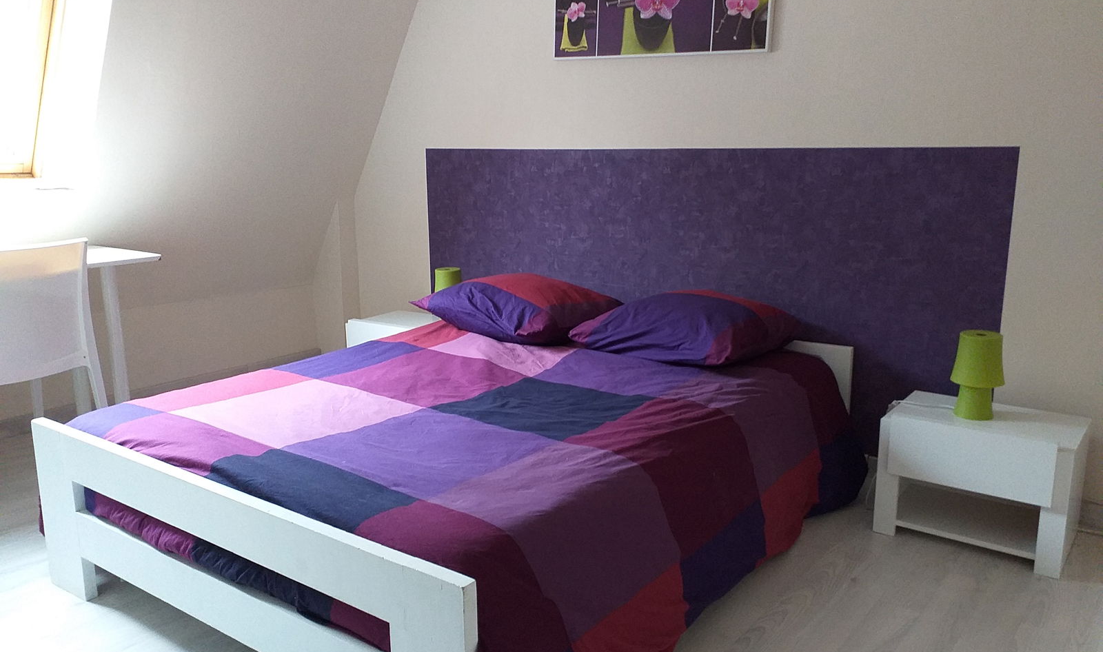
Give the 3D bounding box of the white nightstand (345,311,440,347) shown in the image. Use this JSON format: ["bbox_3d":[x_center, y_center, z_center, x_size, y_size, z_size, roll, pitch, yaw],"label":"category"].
[{"bbox_3d":[-0.694,0.165,3.899,0.494,0.366,0.360,8,14,34],"label":"white nightstand"}]

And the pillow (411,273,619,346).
[{"bbox_3d":[-0.130,-0.105,3.176,0.650,0.200,0.620,11,19,42],"label":"pillow"}]

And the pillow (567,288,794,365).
[{"bbox_3d":[0.449,-0.029,2.875,0.640,0.190,0.570,11,19,41],"label":"pillow"}]

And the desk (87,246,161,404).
[{"bbox_3d":[-1.952,0.188,2.737,0.500,0.775,1.150,8,14,34],"label":"desk"}]

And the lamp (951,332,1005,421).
[{"bbox_3d":[1.260,0.144,2.452,0.160,0.247,0.160,8,14,34],"label":"lamp"}]

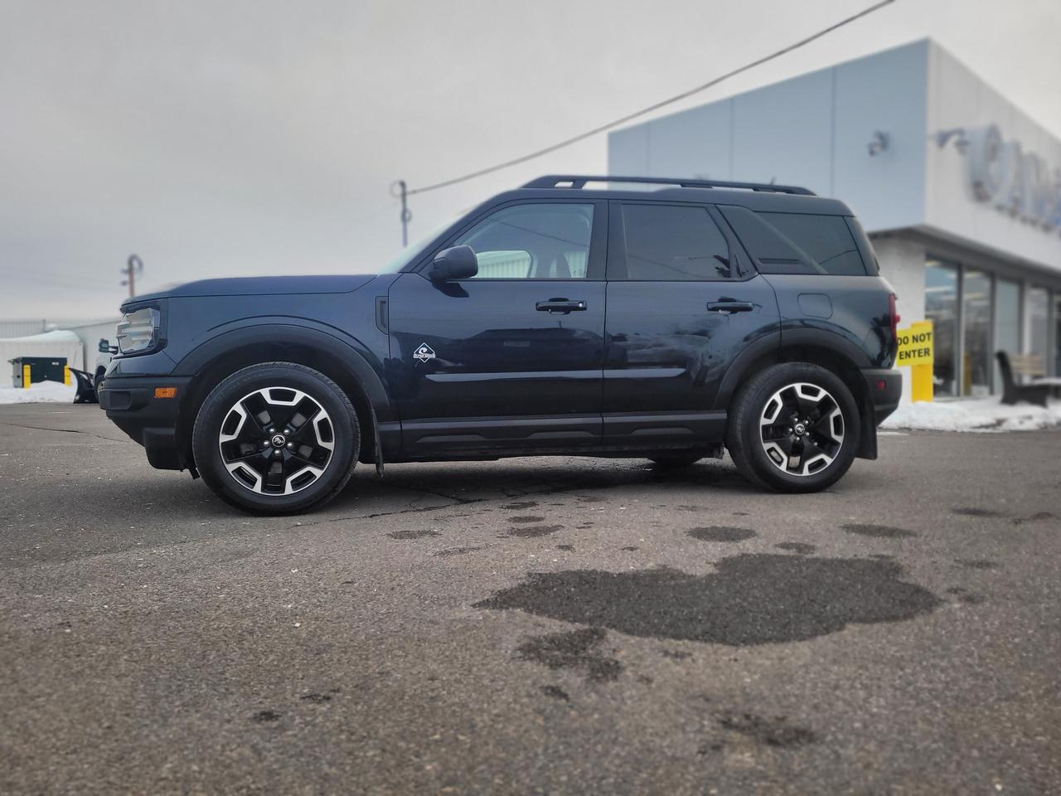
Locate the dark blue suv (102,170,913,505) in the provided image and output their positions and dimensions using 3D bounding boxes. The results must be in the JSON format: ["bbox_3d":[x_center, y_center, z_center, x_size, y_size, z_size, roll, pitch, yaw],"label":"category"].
[{"bbox_3d":[-0.064,-0.371,4.769,4.387,1.760,1.970,-1,2,-14],"label":"dark blue suv"}]

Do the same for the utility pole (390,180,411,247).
[{"bbox_3d":[-6.541,-5.936,41.167,0.950,10.608,0.400,0,2,0],"label":"utility pole"}]

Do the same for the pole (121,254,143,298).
[{"bbox_3d":[-27.513,-5.489,55.139,1.200,8.877,0.400,0,2,0],"label":"pole"}]

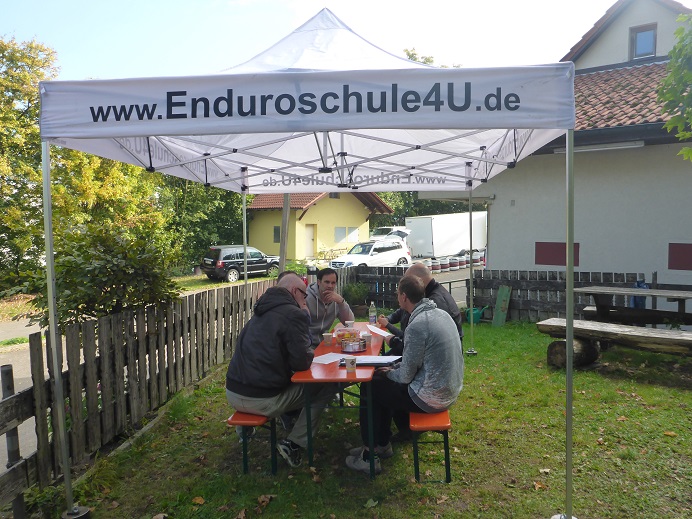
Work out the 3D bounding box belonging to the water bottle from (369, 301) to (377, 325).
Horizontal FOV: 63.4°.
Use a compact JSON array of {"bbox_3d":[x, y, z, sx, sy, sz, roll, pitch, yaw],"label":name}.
[{"bbox_3d":[0.257,0.520,5.387,0.070,0.228,0.070,0,2,0],"label":"water bottle"}]

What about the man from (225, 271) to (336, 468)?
[{"bbox_3d":[-0.470,0.785,3.956,0.780,1.370,0.580,-1,3,-18],"label":"man"}]

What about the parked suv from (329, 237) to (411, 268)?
[{"bbox_3d":[1.360,-0.079,29.523,4.550,1.680,1.850,-7,7,-40],"label":"parked suv"}]

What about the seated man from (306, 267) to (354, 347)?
[{"bbox_3d":[-0.260,0.745,5.136,0.580,1.350,0.740,-2,3,-37],"label":"seated man"}]

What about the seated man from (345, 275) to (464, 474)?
[{"bbox_3d":[0.420,0.791,3.917,0.820,1.360,0.580,1,3,21],"label":"seated man"}]

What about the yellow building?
[{"bbox_3d":[-1.850,-2.818,38.516,8.100,5.500,6.600,-2,3,-45],"label":"yellow building"}]

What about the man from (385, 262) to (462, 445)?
[{"bbox_3d":[0.600,0.735,4.535,0.760,1.420,0.560,1,3,16],"label":"man"}]

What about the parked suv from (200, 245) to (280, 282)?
[{"bbox_3d":[-5.550,0.190,30.034,1.880,1.760,4.600,2,3,41],"label":"parked suv"}]

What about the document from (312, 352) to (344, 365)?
[{"bbox_3d":[-0.115,0.690,3.972,0.210,0.006,0.297,2,3,36],"label":"document"}]

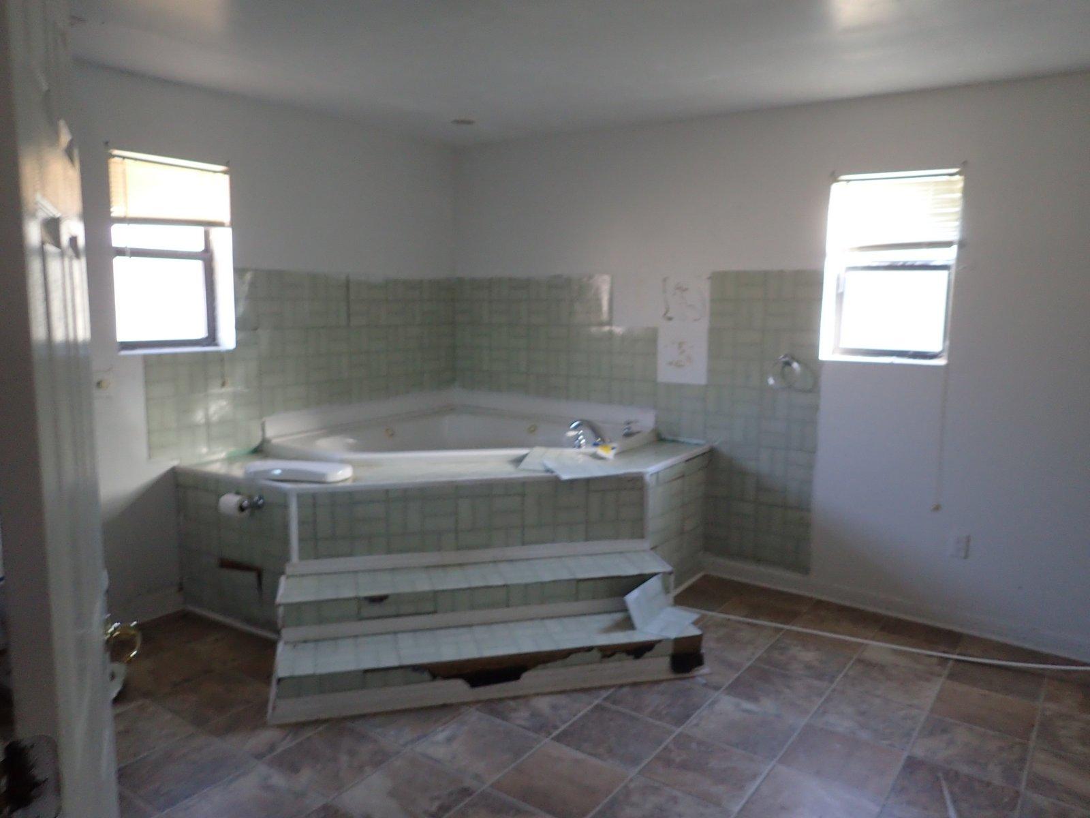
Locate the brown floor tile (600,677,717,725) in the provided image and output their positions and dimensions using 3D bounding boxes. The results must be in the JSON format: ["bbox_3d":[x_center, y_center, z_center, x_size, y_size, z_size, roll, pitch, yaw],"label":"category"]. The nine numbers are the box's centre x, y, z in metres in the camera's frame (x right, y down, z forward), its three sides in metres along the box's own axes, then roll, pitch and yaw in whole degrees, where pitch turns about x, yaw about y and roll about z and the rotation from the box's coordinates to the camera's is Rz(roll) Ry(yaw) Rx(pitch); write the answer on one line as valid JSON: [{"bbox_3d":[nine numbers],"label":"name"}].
[{"bbox_3d":[0.434,1.076,2.938,0.315,0.010,0.315,7,10,36],"label":"brown floor tile"}]

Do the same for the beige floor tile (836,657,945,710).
[{"bbox_3d":[1.373,1.093,3.148,0.328,0.010,0.328,7,10,35],"label":"beige floor tile"}]

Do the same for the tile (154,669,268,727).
[{"bbox_3d":[-1.228,1.078,2.956,0.328,0.010,0.328,7,10,35],"label":"tile"}]

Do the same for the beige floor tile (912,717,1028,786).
[{"bbox_3d":[1.410,1.133,2.621,0.315,0.010,0.315,7,10,36],"label":"beige floor tile"}]

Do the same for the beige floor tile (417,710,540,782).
[{"bbox_3d":[-0.220,1.138,2.648,0.328,0.010,0.328,7,10,35],"label":"beige floor tile"}]

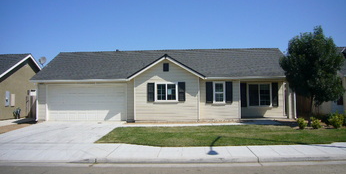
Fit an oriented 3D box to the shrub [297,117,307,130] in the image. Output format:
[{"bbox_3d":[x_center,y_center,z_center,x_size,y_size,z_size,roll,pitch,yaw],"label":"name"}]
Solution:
[{"bbox_3d":[5.914,1.653,12.866,0.496,0.523,0.496,-1,-2,3],"label":"shrub"}]

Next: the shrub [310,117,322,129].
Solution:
[{"bbox_3d":[6.576,1.637,12.873,0.510,0.537,0.510,-1,-2,3],"label":"shrub"}]

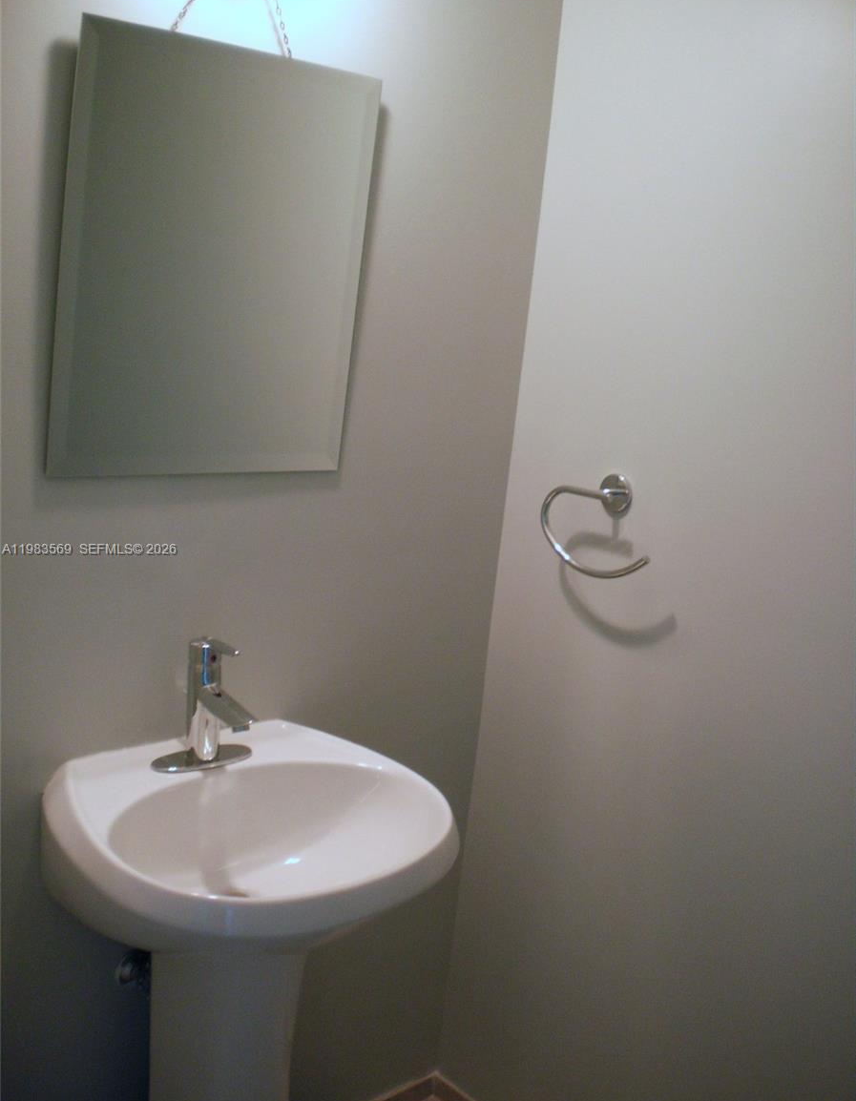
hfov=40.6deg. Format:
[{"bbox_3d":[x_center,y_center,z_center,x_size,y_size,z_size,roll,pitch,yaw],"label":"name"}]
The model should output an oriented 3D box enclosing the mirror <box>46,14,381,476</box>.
[{"bbox_3d":[-0.267,-0.367,1.512,0.445,0.549,0.018,-5,20,-41],"label":"mirror"}]

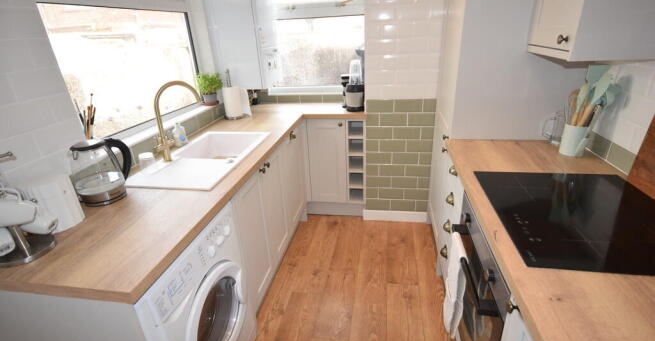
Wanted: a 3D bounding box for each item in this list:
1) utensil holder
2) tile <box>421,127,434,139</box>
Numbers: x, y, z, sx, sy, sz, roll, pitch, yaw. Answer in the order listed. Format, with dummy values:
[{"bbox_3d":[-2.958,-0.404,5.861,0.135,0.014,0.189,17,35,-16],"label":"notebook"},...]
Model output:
[{"bbox_3d":[1.145,-0.144,1.516,0.096,0.137,0.096,-18,28,-31],"label":"utensil holder"},{"bbox_3d":[0.734,-0.269,2.385,0.096,0.098,0.010,1,24,11],"label":"tile"}]

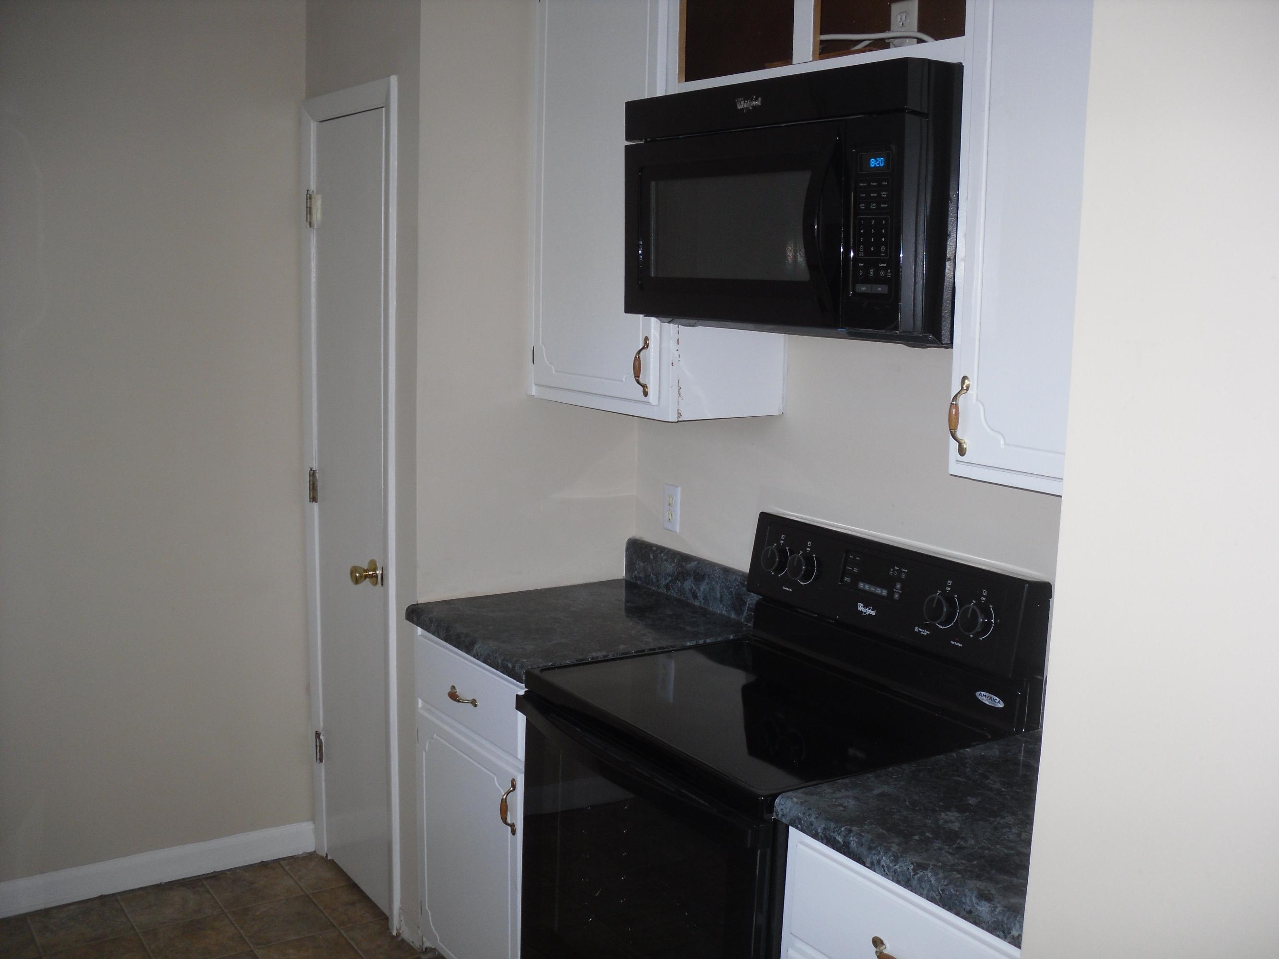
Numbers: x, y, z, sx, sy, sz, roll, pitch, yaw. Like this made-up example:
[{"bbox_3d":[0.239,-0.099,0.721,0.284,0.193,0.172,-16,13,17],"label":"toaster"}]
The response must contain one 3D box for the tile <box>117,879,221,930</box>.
[{"bbox_3d":[-1.257,1.147,3.476,0.227,0.010,0.227,-4,10,-34],"label":"tile"}]

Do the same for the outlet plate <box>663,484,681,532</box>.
[{"bbox_3d":[0.084,0.073,3.222,0.008,0.116,0.071,-4,10,-34],"label":"outlet plate"}]

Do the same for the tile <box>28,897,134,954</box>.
[{"bbox_3d":[-1.446,1.160,3.357,0.227,0.010,0.227,-4,10,-34],"label":"tile"}]

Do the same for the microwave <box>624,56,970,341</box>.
[{"bbox_3d":[0.353,-0.480,2.361,0.444,0.433,0.768,-4,10,-34],"label":"microwave"}]

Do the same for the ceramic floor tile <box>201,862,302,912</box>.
[{"bbox_3d":[-1.069,1.134,3.593,0.227,0.010,0.227,-4,10,-34],"label":"ceramic floor tile"}]

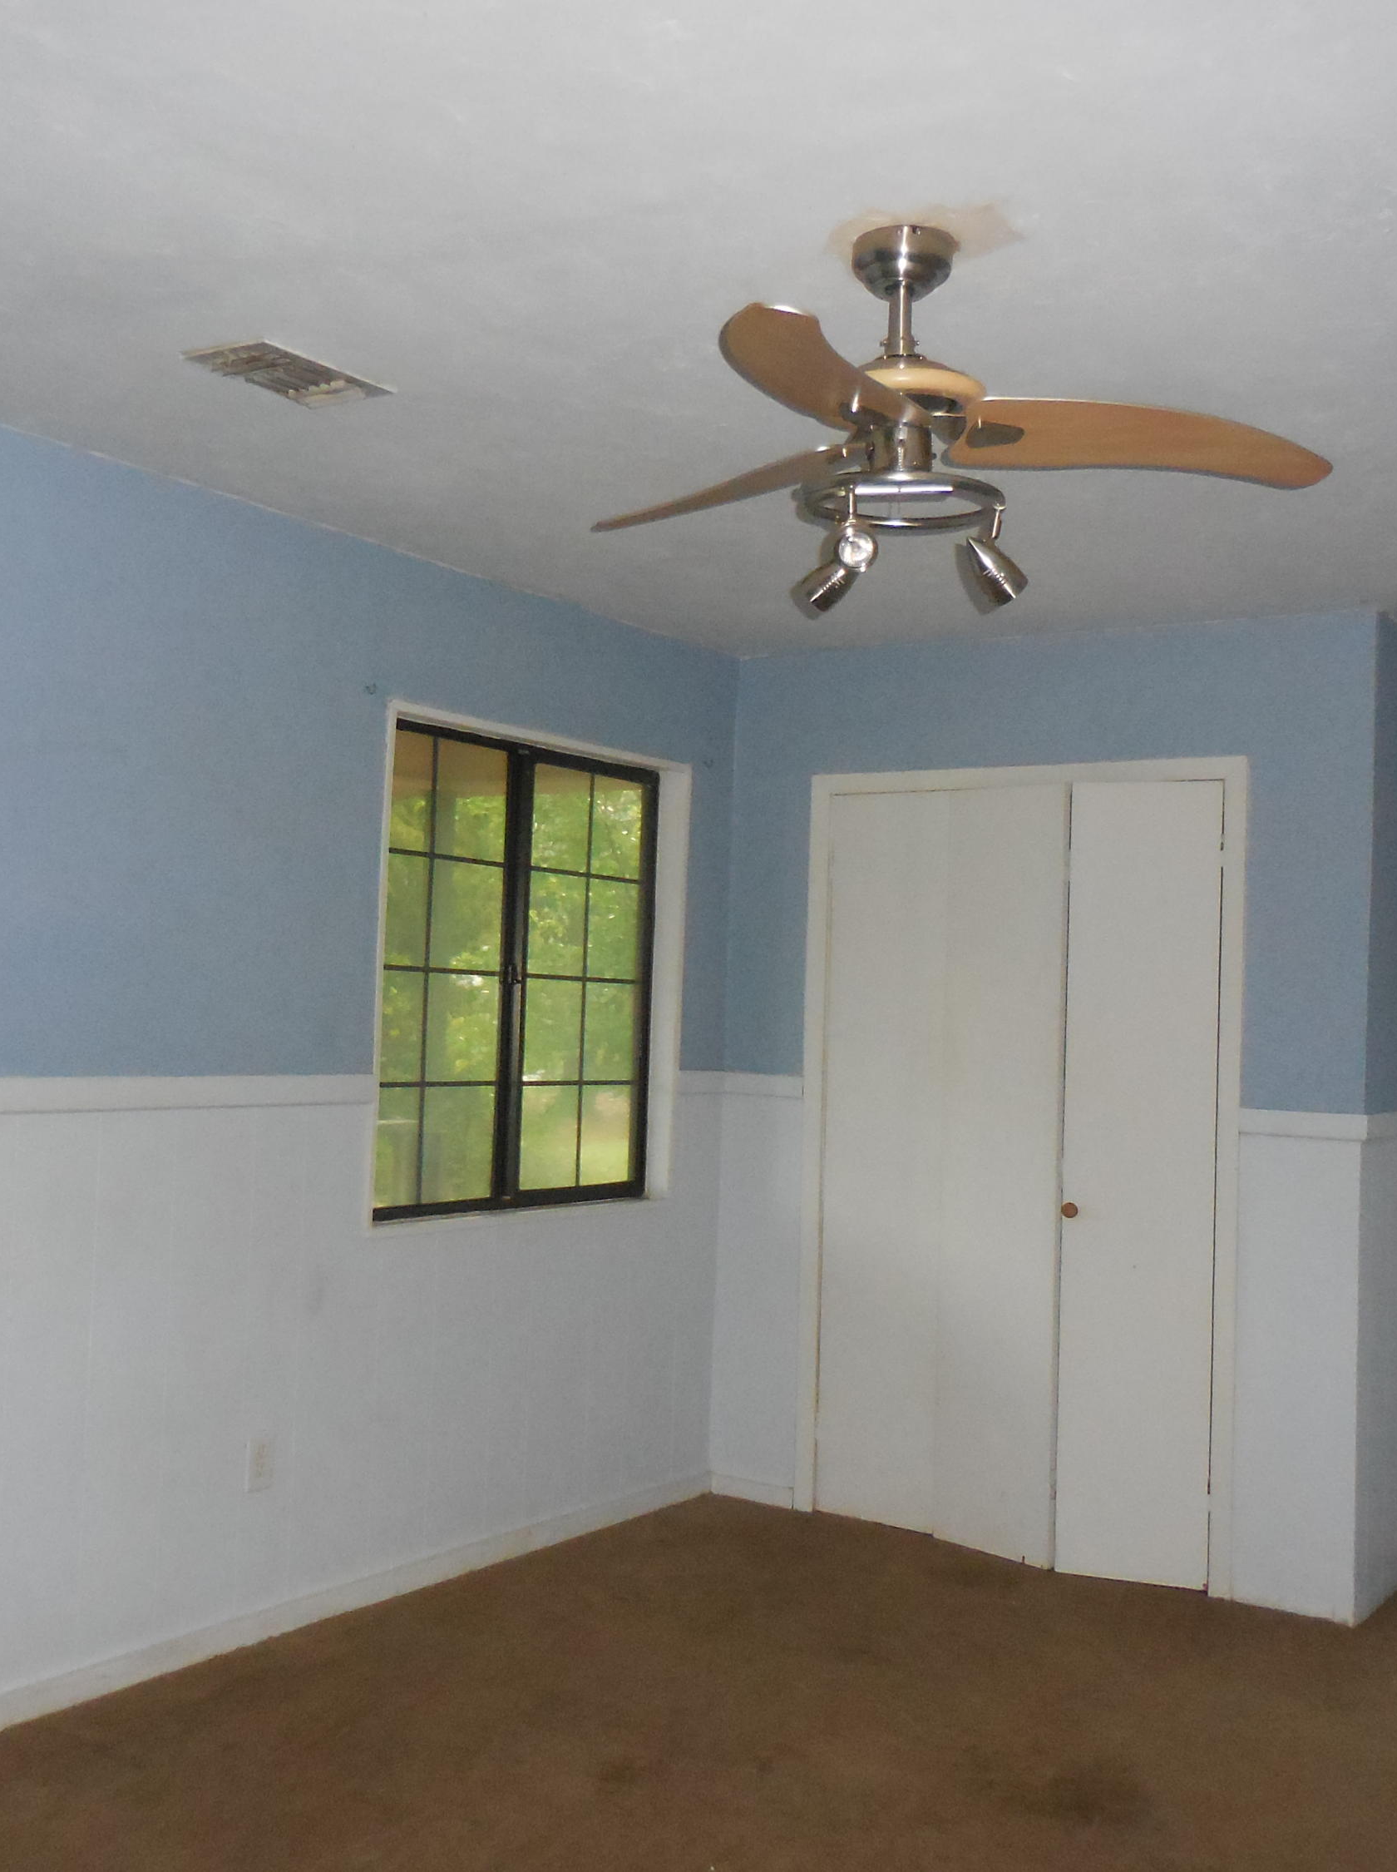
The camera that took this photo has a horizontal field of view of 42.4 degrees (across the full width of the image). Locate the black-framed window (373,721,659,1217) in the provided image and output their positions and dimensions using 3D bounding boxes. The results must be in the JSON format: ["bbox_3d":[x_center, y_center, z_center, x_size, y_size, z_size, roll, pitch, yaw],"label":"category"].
[{"bbox_3d":[-0.458,0.107,4.681,0.090,1.200,1.110,0,-3,36],"label":"black-framed window"}]

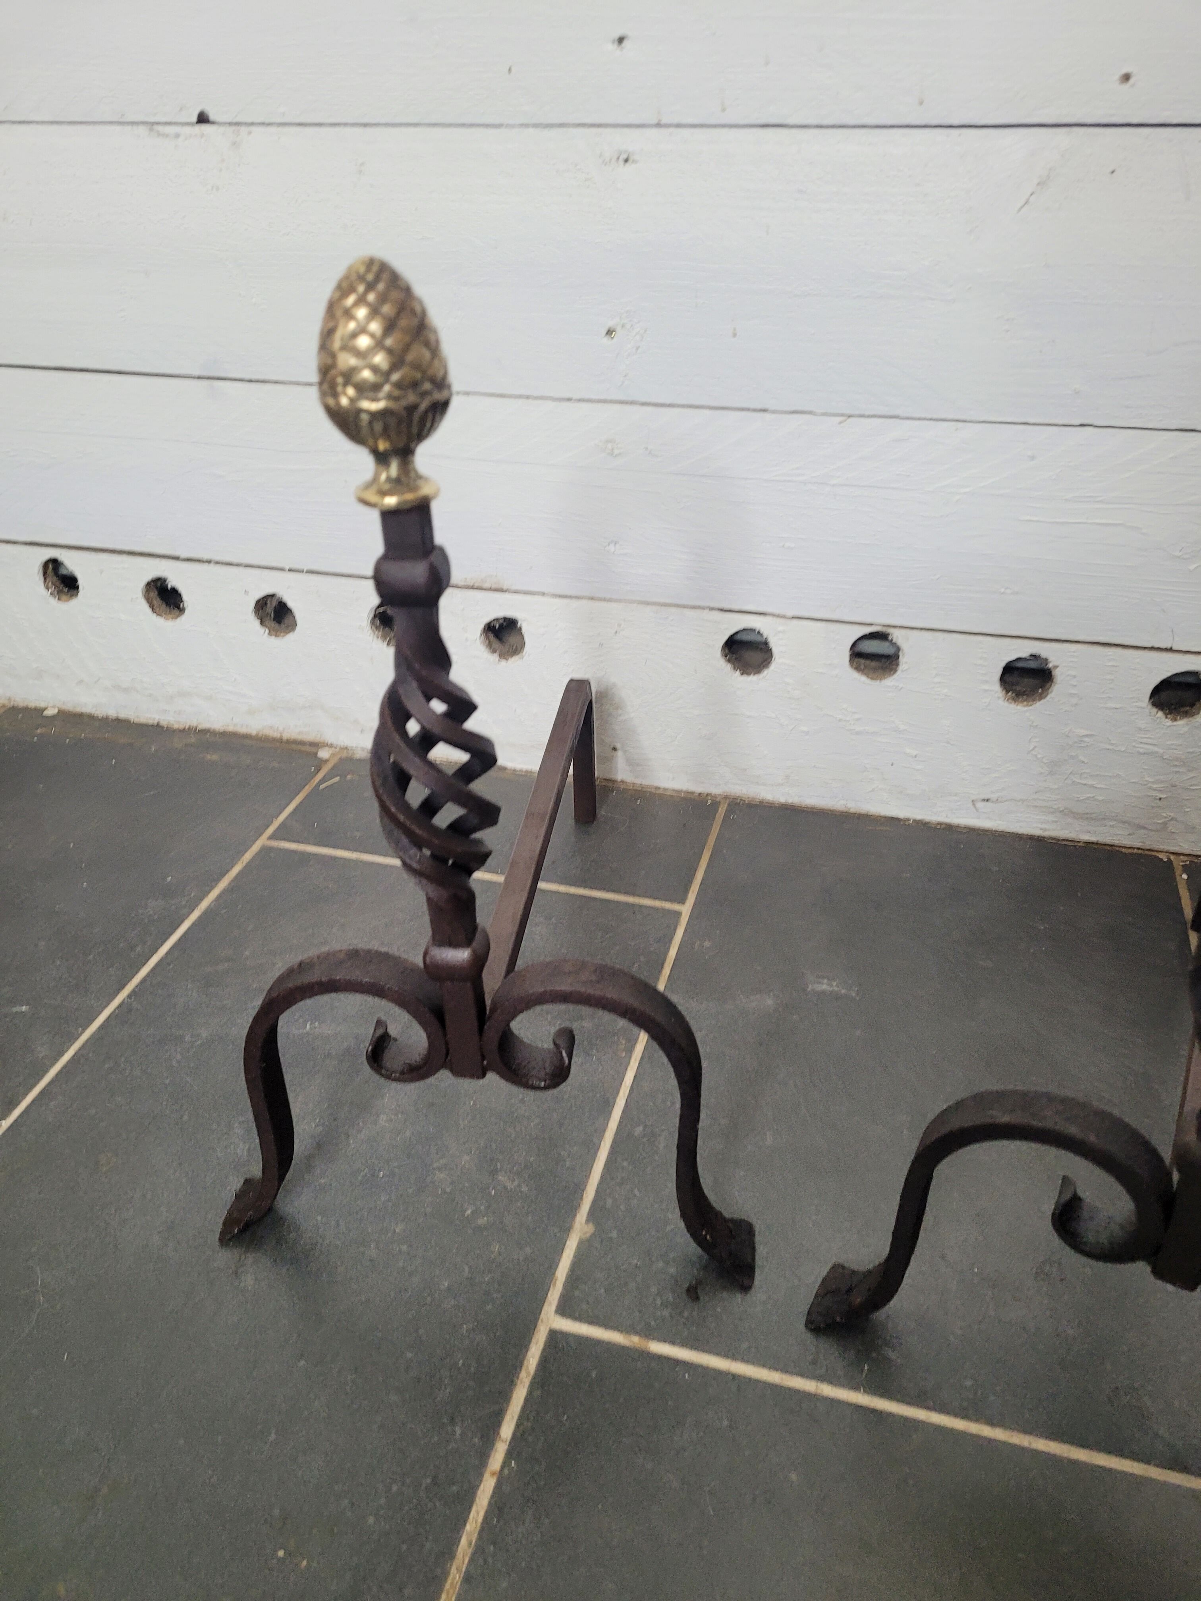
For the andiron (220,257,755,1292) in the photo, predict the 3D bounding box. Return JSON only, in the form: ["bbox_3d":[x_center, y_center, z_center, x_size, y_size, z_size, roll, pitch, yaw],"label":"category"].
[{"bbox_3d":[-0.035,-0.067,0.596,0.248,0.424,0.377,3,33,6],"label":"andiron"}]

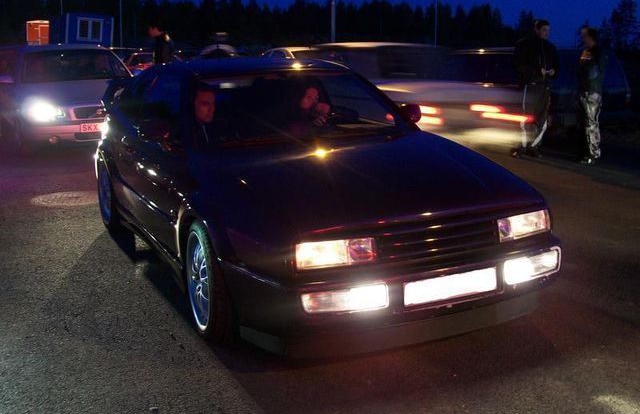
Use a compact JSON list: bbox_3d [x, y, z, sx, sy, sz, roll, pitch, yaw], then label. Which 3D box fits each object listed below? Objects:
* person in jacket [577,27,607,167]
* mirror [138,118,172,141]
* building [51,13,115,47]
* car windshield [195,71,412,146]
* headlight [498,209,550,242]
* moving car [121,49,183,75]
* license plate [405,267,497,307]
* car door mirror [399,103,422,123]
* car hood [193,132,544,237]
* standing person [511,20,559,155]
[{"bbox_3d":[3.485,-1.453,10.700,0.330,1.710,0.460,0,12,-2],"label":"person in jacket"},{"bbox_3d":[-0.914,-0.428,4.622,0.180,0.130,0.110,-6,14,-27],"label":"mirror"},{"bbox_3d":[-11.704,-8.106,41.000,2.600,2.700,2.900,-4,14,-31],"label":"building"},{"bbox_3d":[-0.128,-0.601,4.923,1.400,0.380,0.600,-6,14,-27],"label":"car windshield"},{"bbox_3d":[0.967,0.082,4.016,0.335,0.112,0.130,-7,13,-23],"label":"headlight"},{"bbox_3d":[-5.703,-4.814,28.362,4.300,1.420,1.700,-11,16,-44],"label":"moving car"},{"bbox_3d":[0.584,0.355,3.720,0.490,0.112,0.020,-7,13,-23],"label":"license plate"},{"bbox_3d":[0.578,-0.592,5.375,0.180,0.130,0.110,-6,14,-27],"label":"car door mirror"},{"bbox_3d":[0.260,-0.164,4.312,1.420,0.260,1.220,-7,13,-23],"label":"car hood"},{"bbox_3d":[2.900,-1.569,11.023,0.600,1.760,0.380,-4,12,-17],"label":"standing person"}]

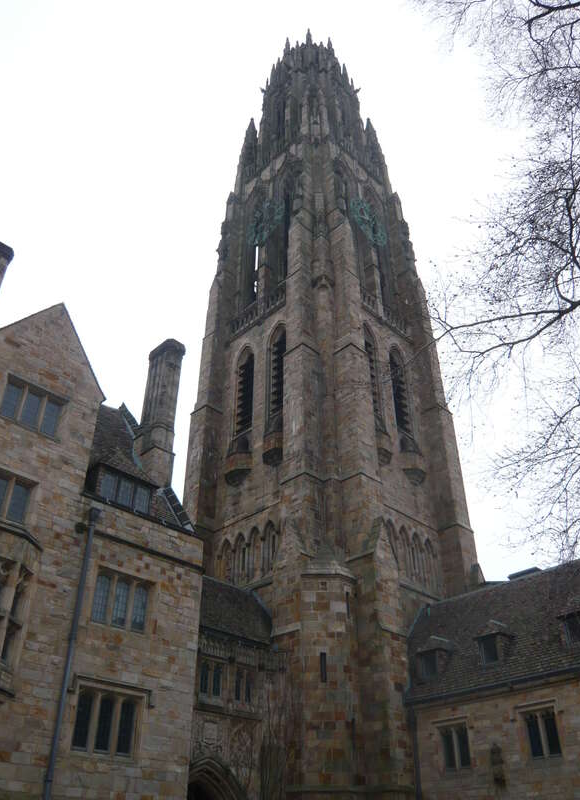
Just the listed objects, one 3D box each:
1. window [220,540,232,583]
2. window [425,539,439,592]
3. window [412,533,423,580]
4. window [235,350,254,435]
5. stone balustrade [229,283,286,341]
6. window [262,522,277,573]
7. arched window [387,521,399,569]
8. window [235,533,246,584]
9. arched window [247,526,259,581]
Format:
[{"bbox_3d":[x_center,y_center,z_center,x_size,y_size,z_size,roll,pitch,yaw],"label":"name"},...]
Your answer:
[{"bbox_3d":[-2.804,7.540,29.291,0.400,2.569,0.867,30,-46,-35],"label":"window"},{"bbox_3d":[6.328,7.546,29.410,0.867,2.569,0.400,30,-46,-35],"label":"window"},{"bbox_3d":[5.610,7.135,28.811,0.867,2.569,0.400,30,-46,-35],"label":"window"},{"bbox_3d":[-2.253,-0.578,35.152,0.500,5.862,1.478,30,-46,-35],"label":"window"},{"bbox_3d":[-1.629,-4.961,37.392,0.500,1.937,5.403,30,-46,-35],"label":"stone balustrade"},{"bbox_3d":[-0.745,6.321,27.582,0.400,2.569,0.867,30,-46,-35],"label":"window"},{"bbox_3d":[4.258,6.361,27.694,0.867,2.569,0.400,30,-46,-35],"label":"arched window"},{"bbox_3d":[-2.095,7.121,28.700,0.400,2.569,0.867,30,-46,-35],"label":"window"},{"bbox_3d":[-1.448,6.738,28.163,0.400,2.569,0.867,30,-46,-35],"label":"arched window"}]

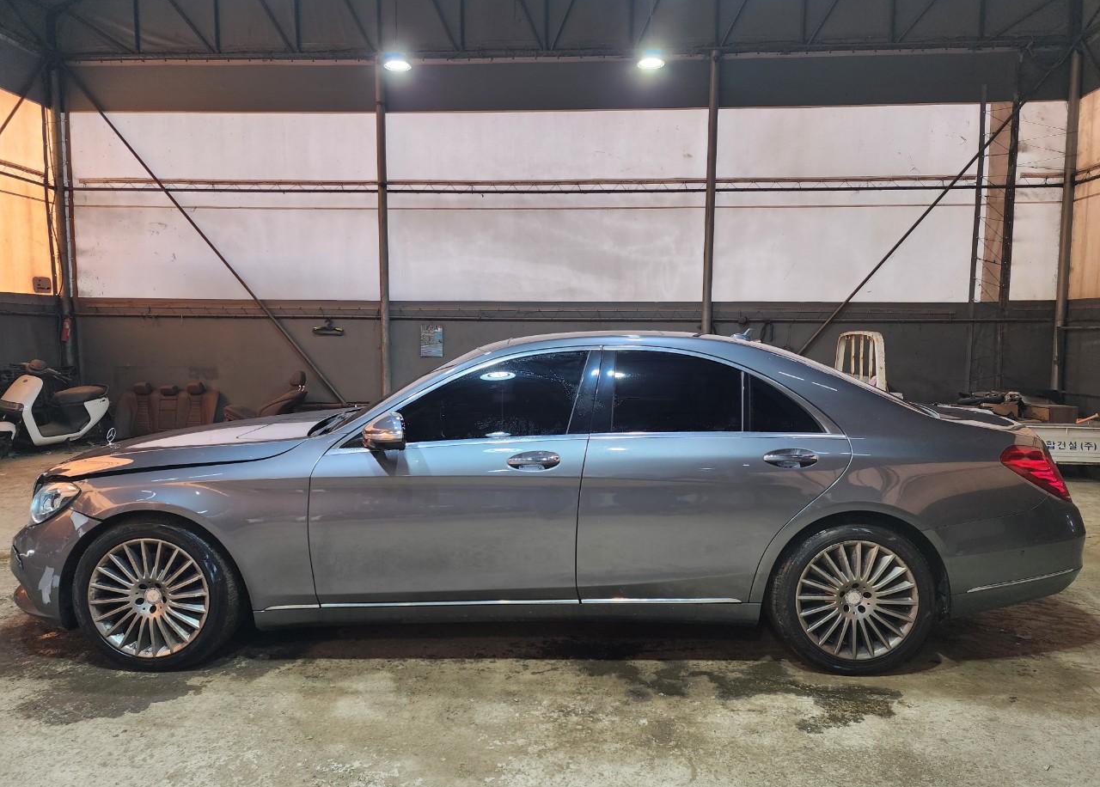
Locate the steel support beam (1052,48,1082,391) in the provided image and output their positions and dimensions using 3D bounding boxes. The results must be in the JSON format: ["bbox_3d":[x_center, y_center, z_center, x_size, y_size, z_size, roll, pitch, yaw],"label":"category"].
[{"bbox_3d":[6.211,-1.661,8.836,0.140,4.821,0.140,1,5,3],"label":"steel support beam"}]

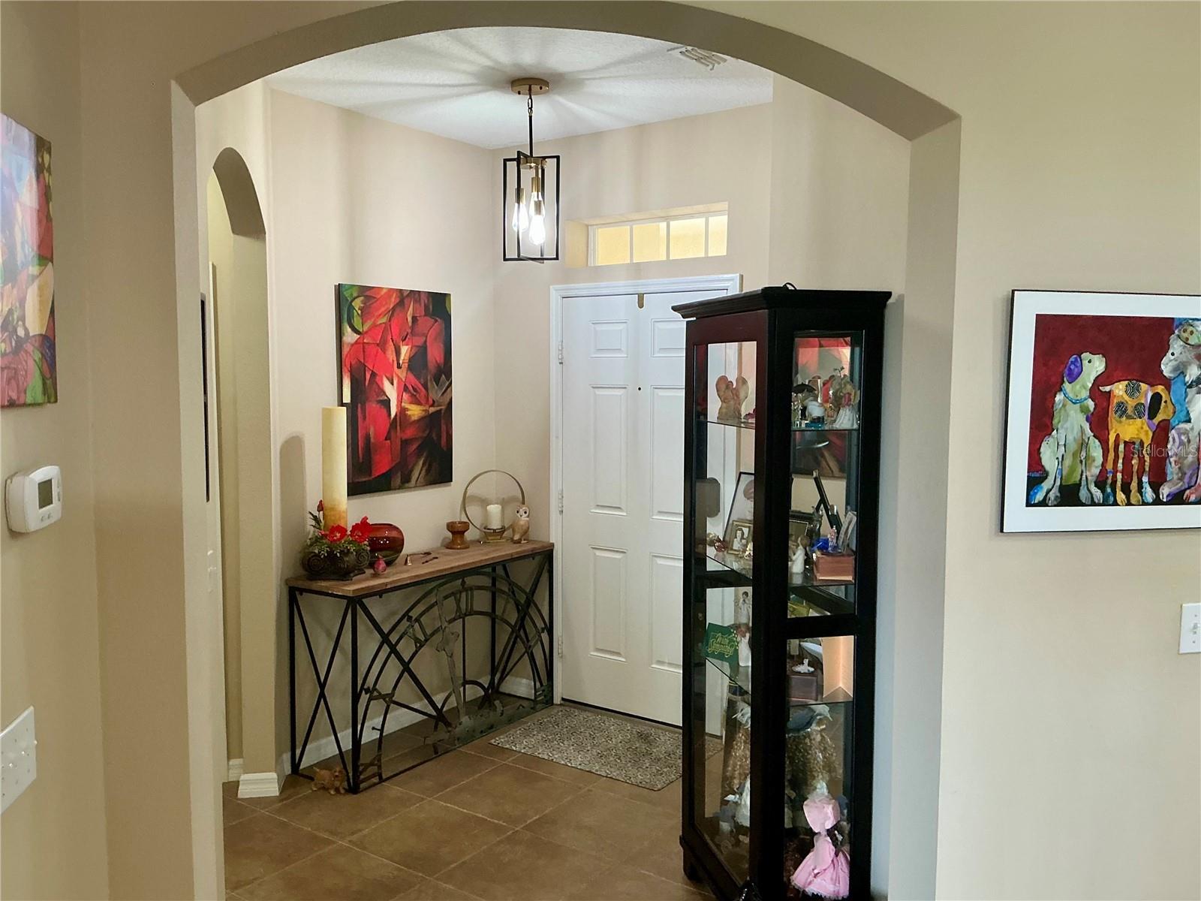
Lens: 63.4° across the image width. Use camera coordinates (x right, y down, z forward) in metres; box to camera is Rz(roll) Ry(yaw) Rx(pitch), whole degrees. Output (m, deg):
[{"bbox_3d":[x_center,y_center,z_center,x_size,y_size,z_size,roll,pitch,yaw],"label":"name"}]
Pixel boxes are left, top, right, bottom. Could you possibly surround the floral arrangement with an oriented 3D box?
[{"bbox_3d":[-1.135,0.397,4.135,0.310,0.290,0.220,-1,4,-15],"label":"floral arrangement"}]

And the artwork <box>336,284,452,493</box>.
[{"bbox_3d":[-0.942,-0.281,4.541,0.030,0.930,0.680,3,5,35],"label":"artwork"}]

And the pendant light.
[{"bbox_3d":[-0.276,-1.111,3.872,0.235,0.702,0.235,2,5,20],"label":"pendant light"}]

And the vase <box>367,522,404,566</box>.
[{"bbox_3d":[-0.970,0.426,4.352,0.190,0.200,0.190,-1,4,-13],"label":"vase"}]

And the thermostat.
[{"bbox_3d":[-0.861,0.073,1.478,0.033,0.087,0.119,-1,4,-10],"label":"thermostat"}]

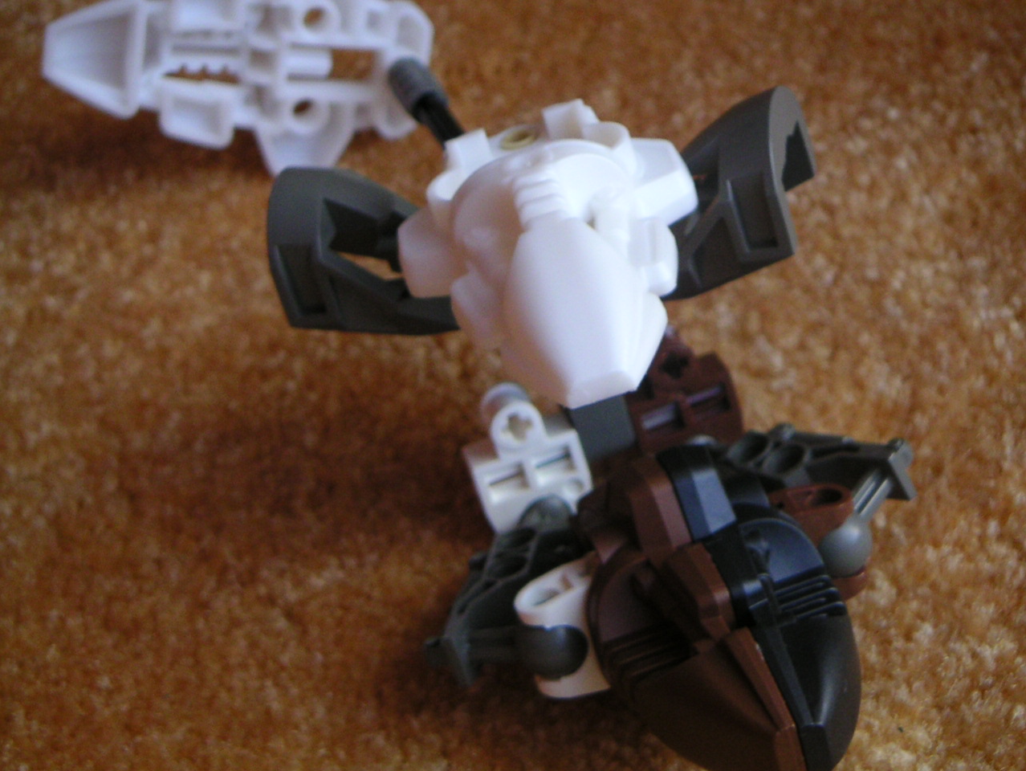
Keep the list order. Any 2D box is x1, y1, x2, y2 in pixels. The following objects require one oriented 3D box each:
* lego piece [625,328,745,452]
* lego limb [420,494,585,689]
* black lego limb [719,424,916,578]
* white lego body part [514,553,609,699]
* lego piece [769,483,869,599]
[{"bbox_3d":[0.030,0.005,0.521,0.018,0.029,0.015,-19,12,-3],"label":"lego piece"},{"bbox_3d":[0.008,0.037,0.533,0.033,0.049,0.014,7,52,-25],"label":"lego limb"},{"bbox_3d":[0.047,0.023,0.538,0.050,0.032,0.014,0,39,-33],"label":"black lego limb"},{"bbox_3d":[0.017,0.045,0.556,0.029,0.018,0.015,-25,21,-19],"label":"white lego body part"},{"bbox_3d":[0.051,0.032,0.560,0.029,0.018,0.015,-12,20,14],"label":"lego piece"}]

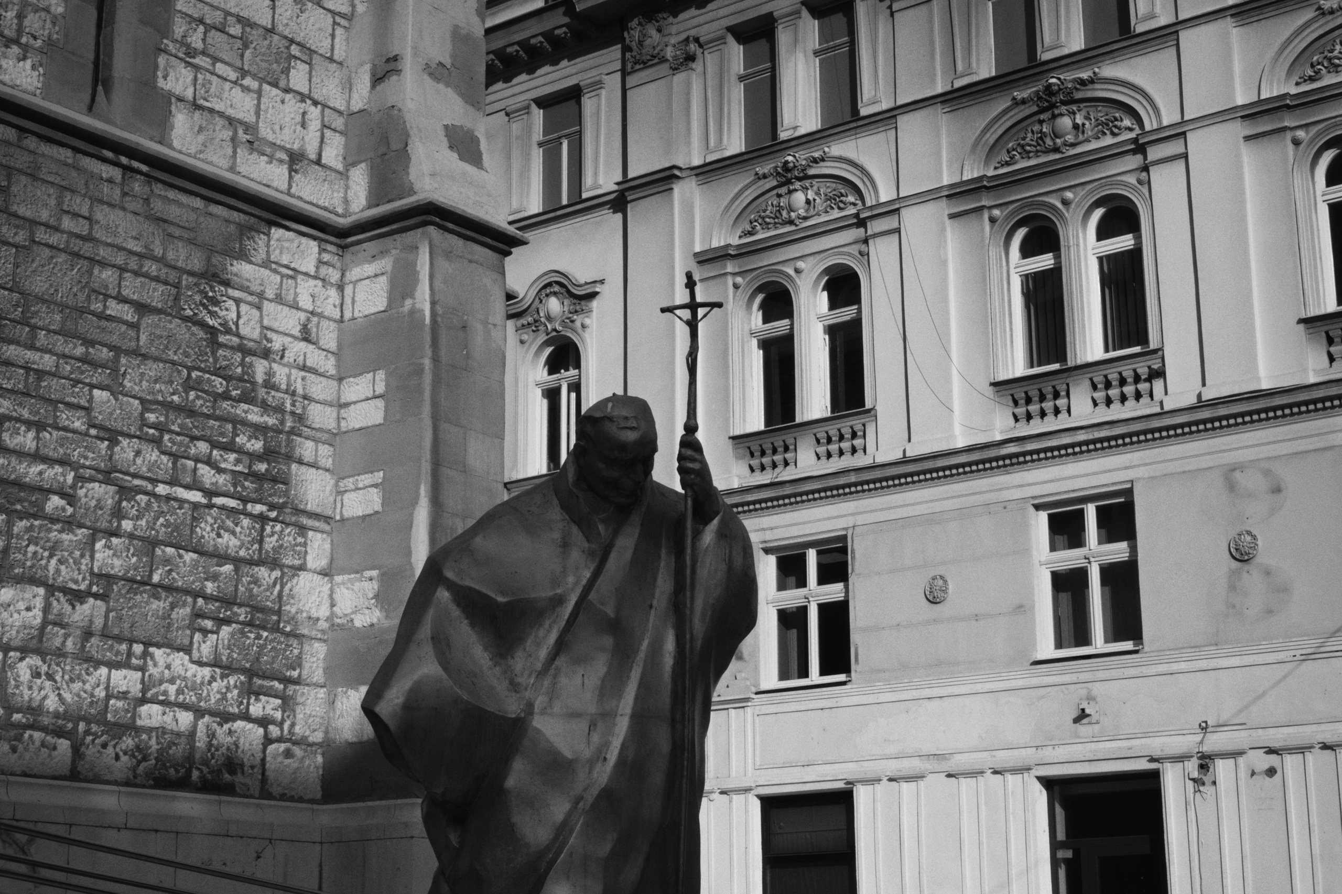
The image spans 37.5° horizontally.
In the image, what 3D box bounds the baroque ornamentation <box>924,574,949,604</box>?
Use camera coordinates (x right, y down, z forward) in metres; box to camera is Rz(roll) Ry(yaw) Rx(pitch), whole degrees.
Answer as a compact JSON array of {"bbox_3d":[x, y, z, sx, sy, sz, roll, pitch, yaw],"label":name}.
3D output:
[{"bbox_3d":[3.482,1.870,25.940,0.369,0.369,0.060,-11,-19,35],"label":"baroque ornamentation"}]

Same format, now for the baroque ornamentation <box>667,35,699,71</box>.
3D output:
[{"bbox_3d":[0.199,-6.126,30.756,0.575,0.520,0.280,-11,-17,35],"label":"baroque ornamentation"}]

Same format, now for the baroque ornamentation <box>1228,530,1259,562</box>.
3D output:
[{"bbox_3d":[6.815,1.178,23.527,0.358,0.362,0.060,-11,-19,35],"label":"baroque ornamentation"}]

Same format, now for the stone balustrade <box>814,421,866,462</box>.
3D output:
[{"bbox_3d":[2.312,-0.018,26.588,0.818,0.458,0.170,-12,-19,35],"label":"stone balustrade"}]

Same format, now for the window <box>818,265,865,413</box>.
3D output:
[{"bbox_3d":[2.488,-1.493,27.918,0.783,2.205,0.200,-11,-19,35],"label":"window"}]

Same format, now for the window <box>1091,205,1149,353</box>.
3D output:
[{"bbox_3d":[5.823,-2.180,25.728,0.793,2.018,0.180,-11,-17,35],"label":"window"}]

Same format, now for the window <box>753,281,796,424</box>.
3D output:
[{"bbox_3d":[1.528,-1.341,28.834,0.799,2.153,0.180,-11,-17,35],"label":"window"}]

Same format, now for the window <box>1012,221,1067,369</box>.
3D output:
[{"bbox_3d":[4.926,-1.994,26.152,0.787,2.171,0.200,-11,-19,35],"label":"window"}]

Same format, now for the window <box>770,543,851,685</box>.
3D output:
[{"bbox_3d":[1.954,2.317,27.297,1.458,1.958,0.200,-11,-19,35],"label":"window"}]

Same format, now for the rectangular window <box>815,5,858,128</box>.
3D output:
[{"bbox_3d":[2.474,-5.671,29.344,0.816,1.796,0.150,-11,-17,35],"label":"rectangular window"}]

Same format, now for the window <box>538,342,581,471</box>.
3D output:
[{"bbox_3d":[-1.658,-0.655,30.926,0.976,2.194,0.200,-11,-19,35],"label":"window"}]

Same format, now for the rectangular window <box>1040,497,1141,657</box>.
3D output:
[{"bbox_3d":[5.301,1.631,24.871,1.424,1.991,0.200,-11,-19,35],"label":"rectangular window"}]

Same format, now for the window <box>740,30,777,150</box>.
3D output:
[{"bbox_3d":[1.363,-5.463,30.149,0.759,1.827,0.150,-11,-17,35],"label":"window"}]

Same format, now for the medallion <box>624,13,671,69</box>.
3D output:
[{"bbox_3d":[-0.345,-6.368,30.976,0.918,0.793,0.220,-11,-17,35],"label":"medallion"}]

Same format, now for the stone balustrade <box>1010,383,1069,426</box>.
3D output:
[{"bbox_3d":[4.689,-0.502,24.865,0.813,0.458,0.170,-12,-19,35],"label":"stone balustrade"}]

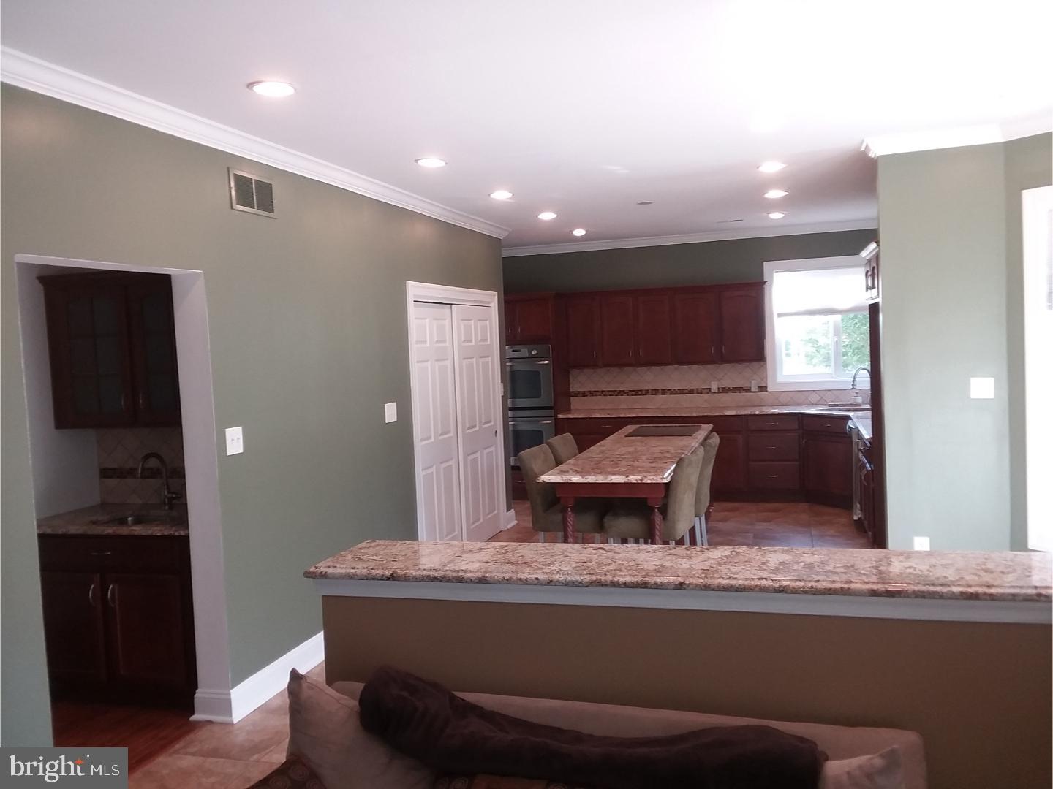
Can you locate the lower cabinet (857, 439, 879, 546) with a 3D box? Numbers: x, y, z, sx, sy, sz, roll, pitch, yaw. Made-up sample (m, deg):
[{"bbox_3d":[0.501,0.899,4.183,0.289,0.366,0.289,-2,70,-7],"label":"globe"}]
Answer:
[{"bbox_3d":[2.837,0.740,6.520,0.610,0.880,1.330,-2,4,16],"label":"lower cabinet"}]

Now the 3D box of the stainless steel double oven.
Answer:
[{"bbox_3d":[-0.003,0.119,9.393,0.765,1.277,0.610,-2,3,17],"label":"stainless steel double oven"}]

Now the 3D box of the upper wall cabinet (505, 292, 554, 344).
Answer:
[{"bbox_3d":[-0.045,-0.784,9.383,0.840,0.490,0.650,-2,3,17],"label":"upper wall cabinet"}]

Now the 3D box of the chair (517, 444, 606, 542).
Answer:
[{"bbox_3d":[0.320,0.848,6.442,0.605,0.920,0.490,-2,4,16],"label":"chair"}]

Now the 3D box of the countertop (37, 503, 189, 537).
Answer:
[{"bbox_3d":[-2.005,0.648,4.556,1.050,0.040,0.660,-2,4,16],"label":"countertop"}]

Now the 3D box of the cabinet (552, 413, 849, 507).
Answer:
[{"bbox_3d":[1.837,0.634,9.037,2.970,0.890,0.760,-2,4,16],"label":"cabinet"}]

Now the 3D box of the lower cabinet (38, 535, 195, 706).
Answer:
[{"bbox_3d":[-1.981,1.096,4.593,1.030,0.870,0.620,-2,4,16],"label":"lower cabinet"}]

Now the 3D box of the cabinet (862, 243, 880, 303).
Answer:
[{"bbox_3d":[2.450,-0.753,5.489,0.630,0.352,0.860,-2,3,17],"label":"cabinet"}]

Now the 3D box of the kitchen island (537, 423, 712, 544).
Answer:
[{"bbox_3d":[0.820,0.812,6.123,0.735,0.914,2.860,-2,3,17],"label":"kitchen island"}]

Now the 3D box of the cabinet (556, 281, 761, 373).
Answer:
[{"bbox_3d":[1.446,-0.704,9.288,2.120,0.805,0.350,-2,4,16],"label":"cabinet"}]

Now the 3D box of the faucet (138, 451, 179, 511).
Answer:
[{"bbox_3d":[-1.817,0.433,4.356,0.115,0.291,0.220,-2,3,17],"label":"faucet"}]

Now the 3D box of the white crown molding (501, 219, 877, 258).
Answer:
[{"bbox_3d":[1.615,-1.625,9.300,4.150,0.095,0.100,-2,4,16],"label":"white crown molding"}]

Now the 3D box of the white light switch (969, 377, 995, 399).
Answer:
[{"bbox_3d":[2.510,-0.035,4.851,0.117,0.118,0.012,-2,3,17],"label":"white light switch"}]

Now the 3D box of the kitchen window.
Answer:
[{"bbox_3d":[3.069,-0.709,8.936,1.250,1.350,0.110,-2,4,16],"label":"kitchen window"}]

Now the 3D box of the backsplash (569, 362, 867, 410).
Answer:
[{"bbox_3d":[2.017,-0.107,9.154,3.200,0.460,0.025,-2,3,17],"label":"backsplash"}]

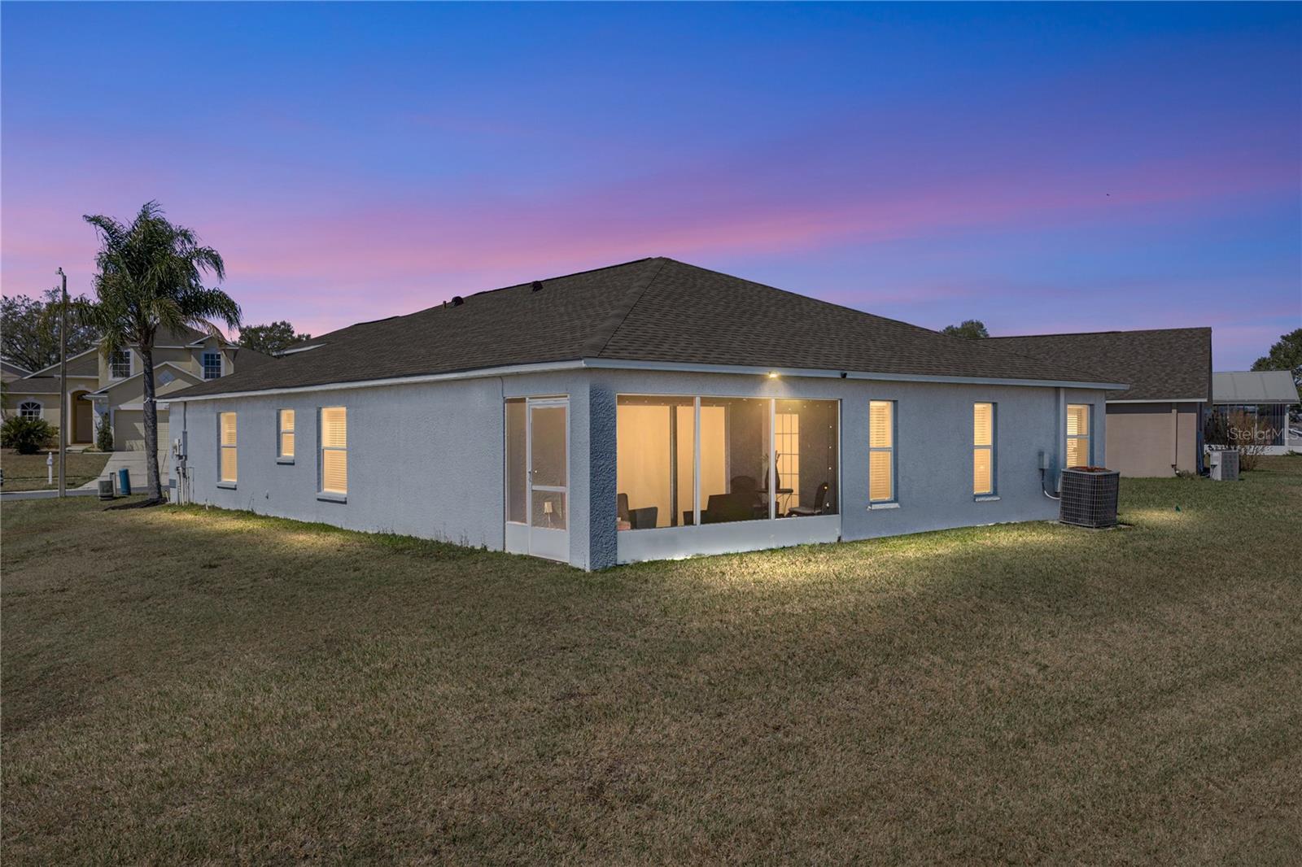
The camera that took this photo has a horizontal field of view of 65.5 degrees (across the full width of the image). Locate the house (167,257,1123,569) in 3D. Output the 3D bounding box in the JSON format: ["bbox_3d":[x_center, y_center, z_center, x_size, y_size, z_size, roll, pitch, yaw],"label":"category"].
[{"bbox_3d":[-2.513,-0.998,24.363,12.980,5.350,21.780,0,0,-39],"label":"house"}]

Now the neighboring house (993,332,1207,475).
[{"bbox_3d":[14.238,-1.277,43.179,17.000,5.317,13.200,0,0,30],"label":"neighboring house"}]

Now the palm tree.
[{"bbox_3d":[-14.089,-2.344,29.000,4.650,8.550,4.650,0,0,0],"label":"palm tree"}]

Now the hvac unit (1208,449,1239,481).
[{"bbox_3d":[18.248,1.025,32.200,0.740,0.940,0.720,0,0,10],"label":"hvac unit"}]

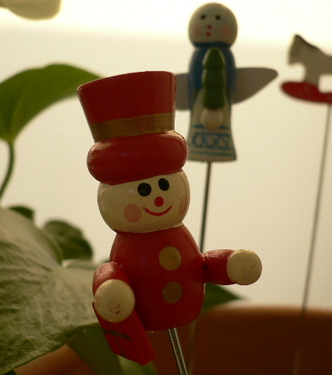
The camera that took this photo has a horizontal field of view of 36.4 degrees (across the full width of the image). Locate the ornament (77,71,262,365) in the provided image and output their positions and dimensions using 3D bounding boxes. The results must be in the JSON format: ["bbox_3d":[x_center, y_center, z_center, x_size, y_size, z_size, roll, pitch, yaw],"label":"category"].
[{"bbox_3d":[-0.005,0.008,0.190,0.064,0.100,0.045,-11,1,-23],"label":"ornament"}]

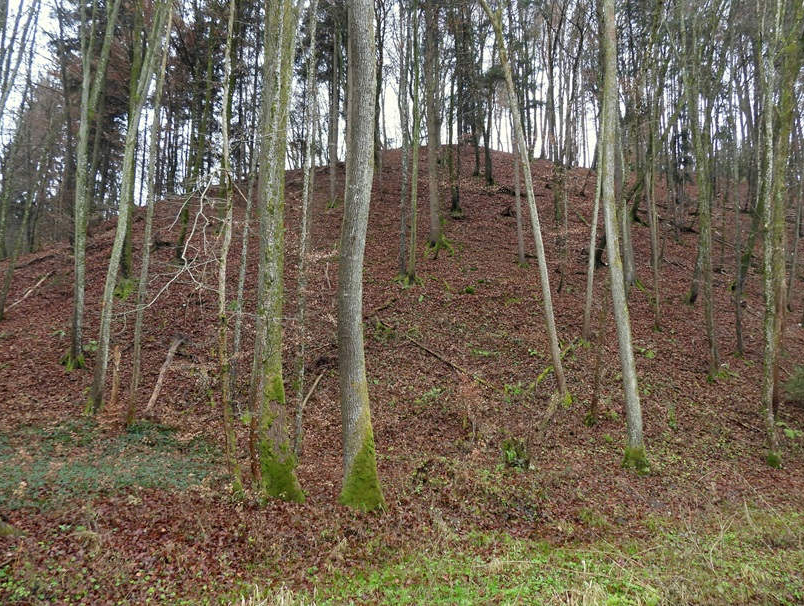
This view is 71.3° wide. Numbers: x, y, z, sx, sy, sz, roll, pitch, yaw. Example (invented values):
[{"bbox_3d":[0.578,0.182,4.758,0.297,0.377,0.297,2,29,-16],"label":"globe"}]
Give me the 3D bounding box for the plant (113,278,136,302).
[{"bbox_3d":[-8.150,-0.344,16.612,0.600,0.550,0.500,0,-7,0],"label":"plant"}]

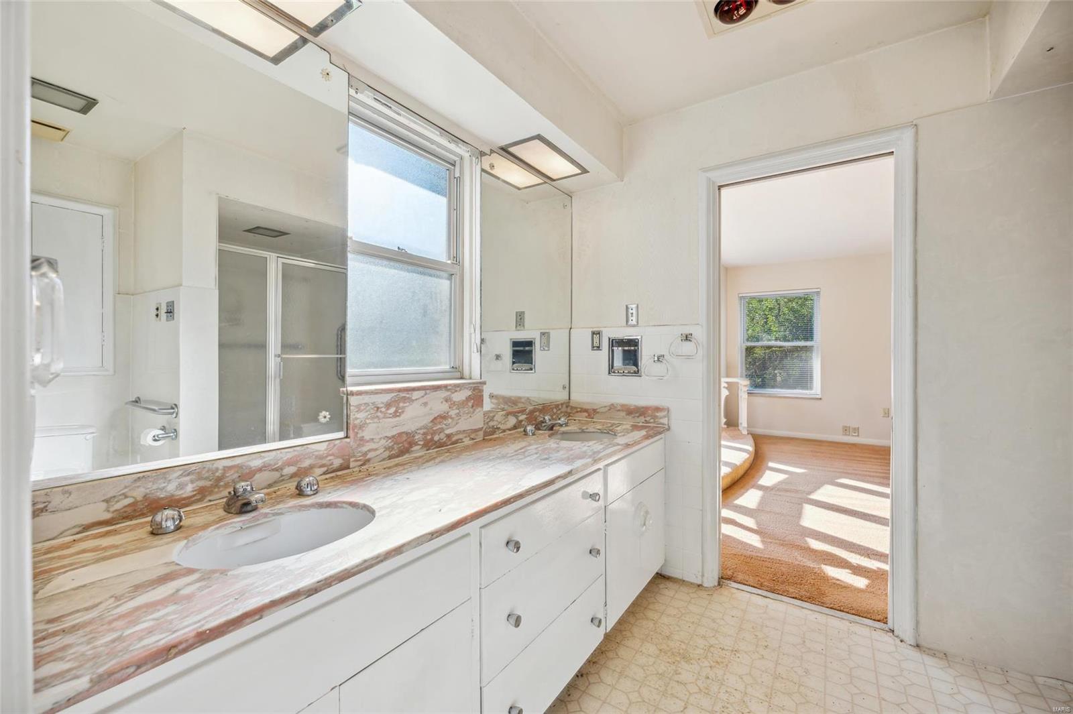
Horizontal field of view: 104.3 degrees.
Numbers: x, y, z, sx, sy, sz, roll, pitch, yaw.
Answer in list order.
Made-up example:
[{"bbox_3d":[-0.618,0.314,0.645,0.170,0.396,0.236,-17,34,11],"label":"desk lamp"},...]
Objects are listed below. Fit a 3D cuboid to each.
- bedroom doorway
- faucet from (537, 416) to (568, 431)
[{"bbox_3d":[1.212,0.113,1.940,0.820,2.110,0.140,0,0,32],"label":"bedroom doorway"},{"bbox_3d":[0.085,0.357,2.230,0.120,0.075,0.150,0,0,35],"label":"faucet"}]

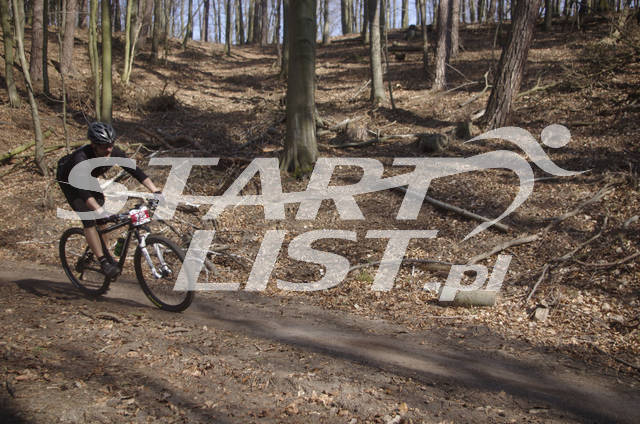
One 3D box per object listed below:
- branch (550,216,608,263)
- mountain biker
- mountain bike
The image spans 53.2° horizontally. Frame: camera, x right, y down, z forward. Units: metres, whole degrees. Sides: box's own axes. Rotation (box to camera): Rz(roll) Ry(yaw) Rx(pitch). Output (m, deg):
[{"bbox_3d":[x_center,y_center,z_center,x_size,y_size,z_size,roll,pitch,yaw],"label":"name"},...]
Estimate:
[{"bbox_3d":[3.190,0.340,7.800,1.350,0.420,0.240,-3,4,-42],"label":"branch"},{"bbox_3d":[-1.910,-0.092,5.740,0.900,1.420,0.660,3,16,32],"label":"mountain biker"},{"bbox_3d":[-1.835,0.370,5.850,1.780,1.010,0.650,3,16,32],"label":"mountain bike"}]

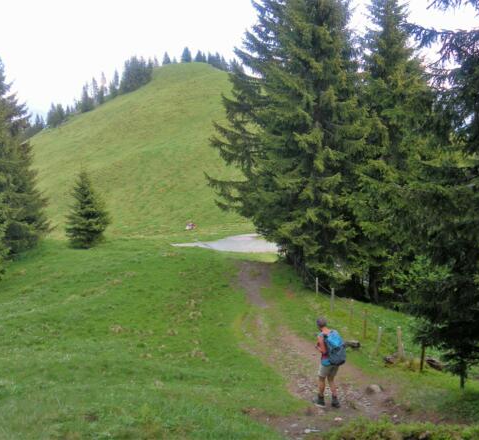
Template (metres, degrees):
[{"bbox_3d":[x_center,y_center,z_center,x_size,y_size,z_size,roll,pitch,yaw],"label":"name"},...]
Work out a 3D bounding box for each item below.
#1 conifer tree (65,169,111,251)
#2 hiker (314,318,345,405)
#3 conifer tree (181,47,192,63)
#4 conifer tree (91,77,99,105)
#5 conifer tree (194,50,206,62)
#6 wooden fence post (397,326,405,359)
[{"bbox_3d":[-11.783,-0.814,46.000,3.600,6.100,3.600,0,3,0],"label":"conifer tree"},{"bbox_3d":[1.668,2.623,11.000,0.580,1.680,0.540,3,4,41],"label":"hiker"},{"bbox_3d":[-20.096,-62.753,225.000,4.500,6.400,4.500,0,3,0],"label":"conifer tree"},{"bbox_3d":[-54.980,-49.103,225.000,3.400,10.800,3.400,0,3,0],"label":"conifer tree"},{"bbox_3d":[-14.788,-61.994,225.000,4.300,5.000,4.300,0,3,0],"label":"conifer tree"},{"bbox_3d":[4.884,3.716,18.000,0.130,0.970,0.130,-2,3,0],"label":"wooden fence post"}]

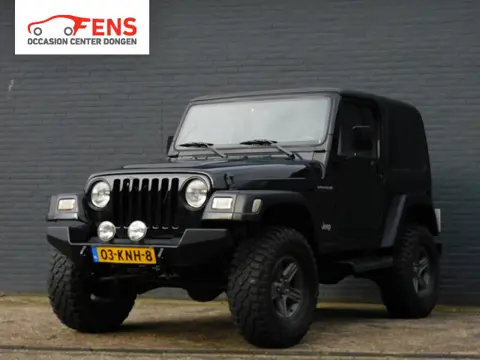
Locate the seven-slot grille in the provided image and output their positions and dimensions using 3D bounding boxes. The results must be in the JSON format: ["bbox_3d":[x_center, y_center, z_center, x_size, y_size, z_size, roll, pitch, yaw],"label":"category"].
[{"bbox_3d":[-0.639,0.167,7.703,0.600,0.355,0.070,0,-2,31],"label":"seven-slot grille"}]

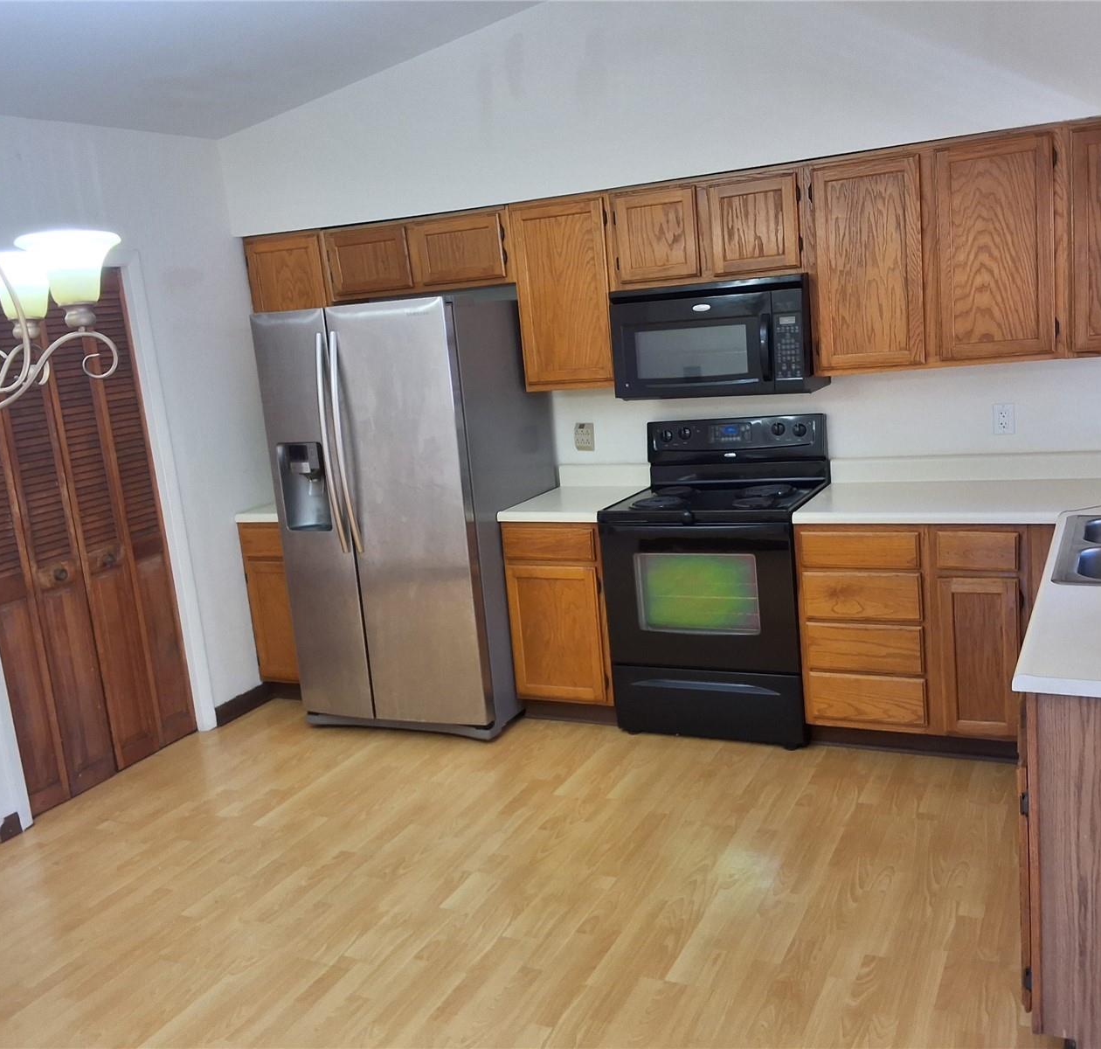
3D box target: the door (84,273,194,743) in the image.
[{"bbox_3d":[-1.753,-0.042,4.811,0.032,2.018,0.221,0,13,27],"label":"door"}]

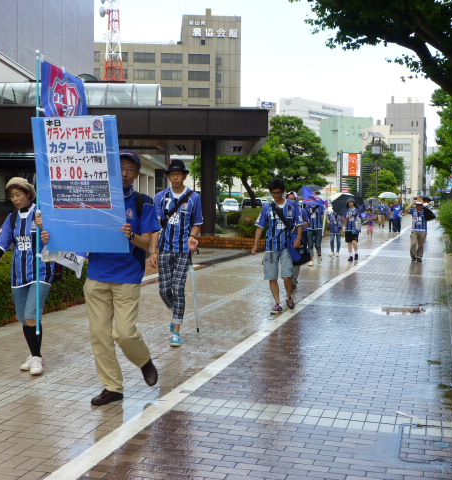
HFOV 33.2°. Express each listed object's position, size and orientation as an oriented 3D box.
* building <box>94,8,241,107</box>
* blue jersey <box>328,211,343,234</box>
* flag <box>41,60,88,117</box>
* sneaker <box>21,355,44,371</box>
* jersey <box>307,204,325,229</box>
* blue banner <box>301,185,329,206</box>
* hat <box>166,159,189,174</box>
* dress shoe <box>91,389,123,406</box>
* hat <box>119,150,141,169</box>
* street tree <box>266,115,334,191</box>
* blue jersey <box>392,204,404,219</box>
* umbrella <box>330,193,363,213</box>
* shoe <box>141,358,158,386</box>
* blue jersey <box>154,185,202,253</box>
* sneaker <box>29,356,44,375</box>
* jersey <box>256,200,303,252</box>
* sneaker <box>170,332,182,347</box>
[{"bbox_3d":[-14.783,-26.625,166.239,34.000,42.500,15.000,0,2,-8],"label":"building"},{"bbox_3d":[3.010,-0.479,20.797,0.390,0.620,0.260,0,2,12],"label":"blue jersey"},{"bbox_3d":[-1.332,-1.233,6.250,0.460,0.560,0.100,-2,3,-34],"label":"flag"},{"bbox_3d":[-1.608,1.003,6.314,0.095,0.105,0.245,1,2,25],"label":"sneaker"},{"bbox_3d":[2.149,-0.540,18.200,0.460,0.630,0.280,0,2,9],"label":"jersey"},{"bbox_3d":[2.040,-0.990,17.475,0.660,0.500,0.250,0,2,9],"label":"blue banner"},{"bbox_3d":[-0.478,-0.707,7.358,0.250,0.130,0.280,0,2,3],"label":"hat"},{"bbox_3d":[-0.812,1.042,5.174,0.105,0.115,0.280,2,3,34],"label":"dress shoe"},{"bbox_3d":[-0.676,-0.542,5.123,0.190,0.135,0.260,1,2,14],"label":"hat"},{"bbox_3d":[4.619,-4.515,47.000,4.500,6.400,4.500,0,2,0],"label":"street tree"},{"bbox_3d":[8.648,-1.429,38.000,0.550,0.690,0.310,0,2,12],"label":"blue jersey"},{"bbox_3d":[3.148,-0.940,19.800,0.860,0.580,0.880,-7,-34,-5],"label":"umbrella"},{"bbox_3d":[-0.562,0.943,5.500,0.105,0.270,0.115,-8,-39,-7],"label":"shoe"},{"bbox_3d":[-0.467,-0.202,7.450,0.480,0.650,0.290,0,2,6],"label":"blue jersey"},{"bbox_3d":[-1.534,1.009,6.164,0.095,0.105,0.245,0,2,-2],"label":"sneaker"},{"bbox_3d":[0.675,-0.195,9.650,0.600,0.660,0.340,0,2,9],"label":"jersey"},{"bbox_3d":[-0.484,0.953,7.413,0.105,0.120,0.280,0,2,7],"label":"sneaker"}]

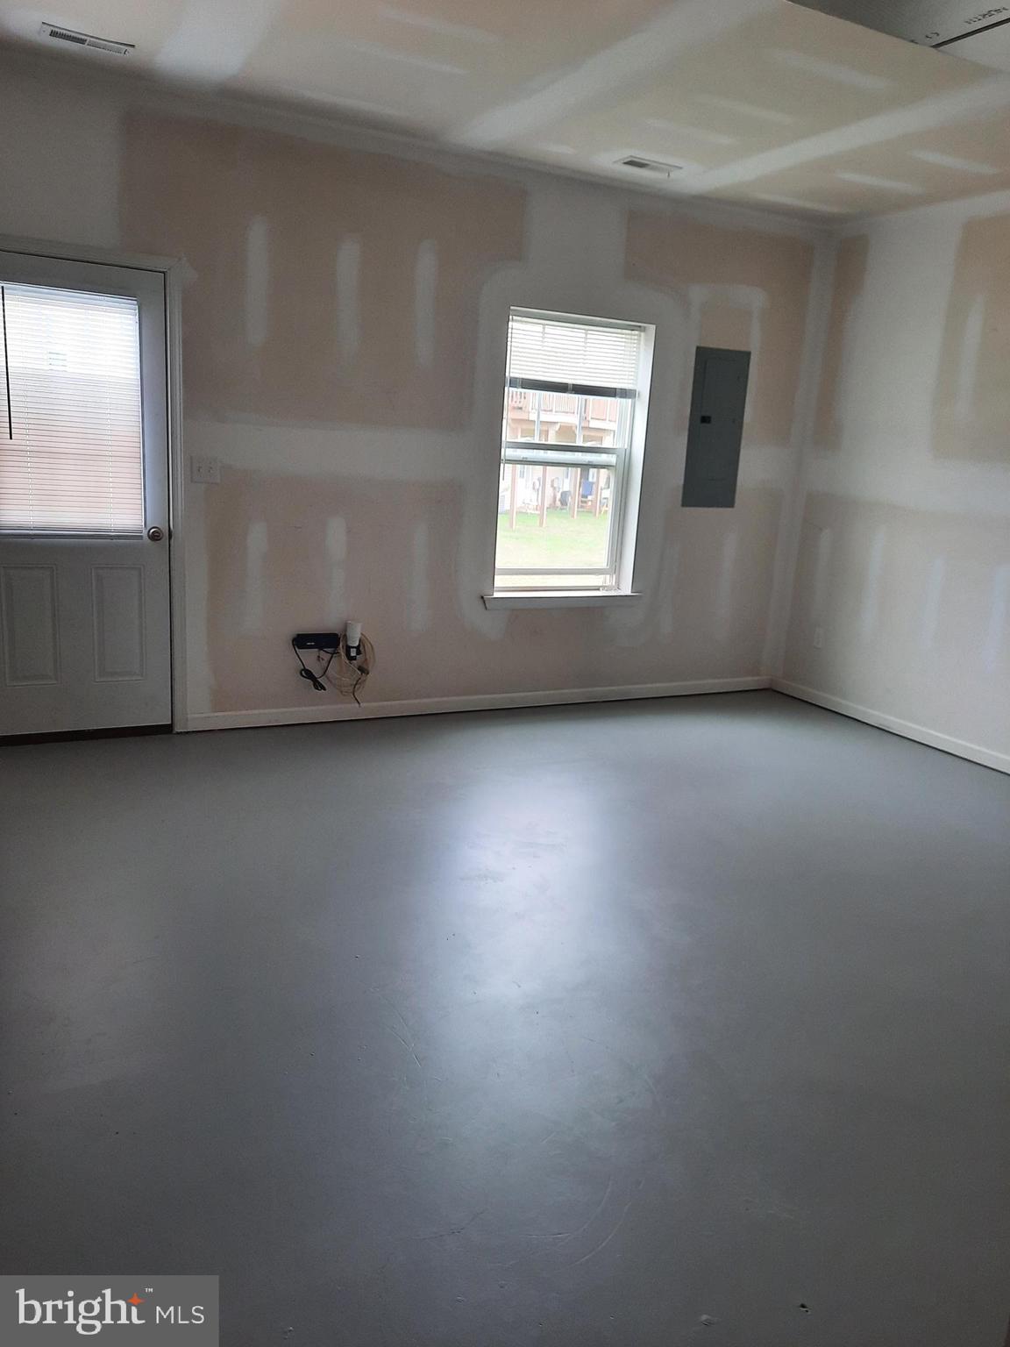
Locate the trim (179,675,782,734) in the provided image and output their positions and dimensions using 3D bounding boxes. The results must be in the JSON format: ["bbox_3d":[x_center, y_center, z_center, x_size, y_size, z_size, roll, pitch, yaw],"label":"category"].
[{"bbox_3d":[0.088,0.150,5.442,3.595,0.082,0.018,-3,15,-26],"label":"trim"}]

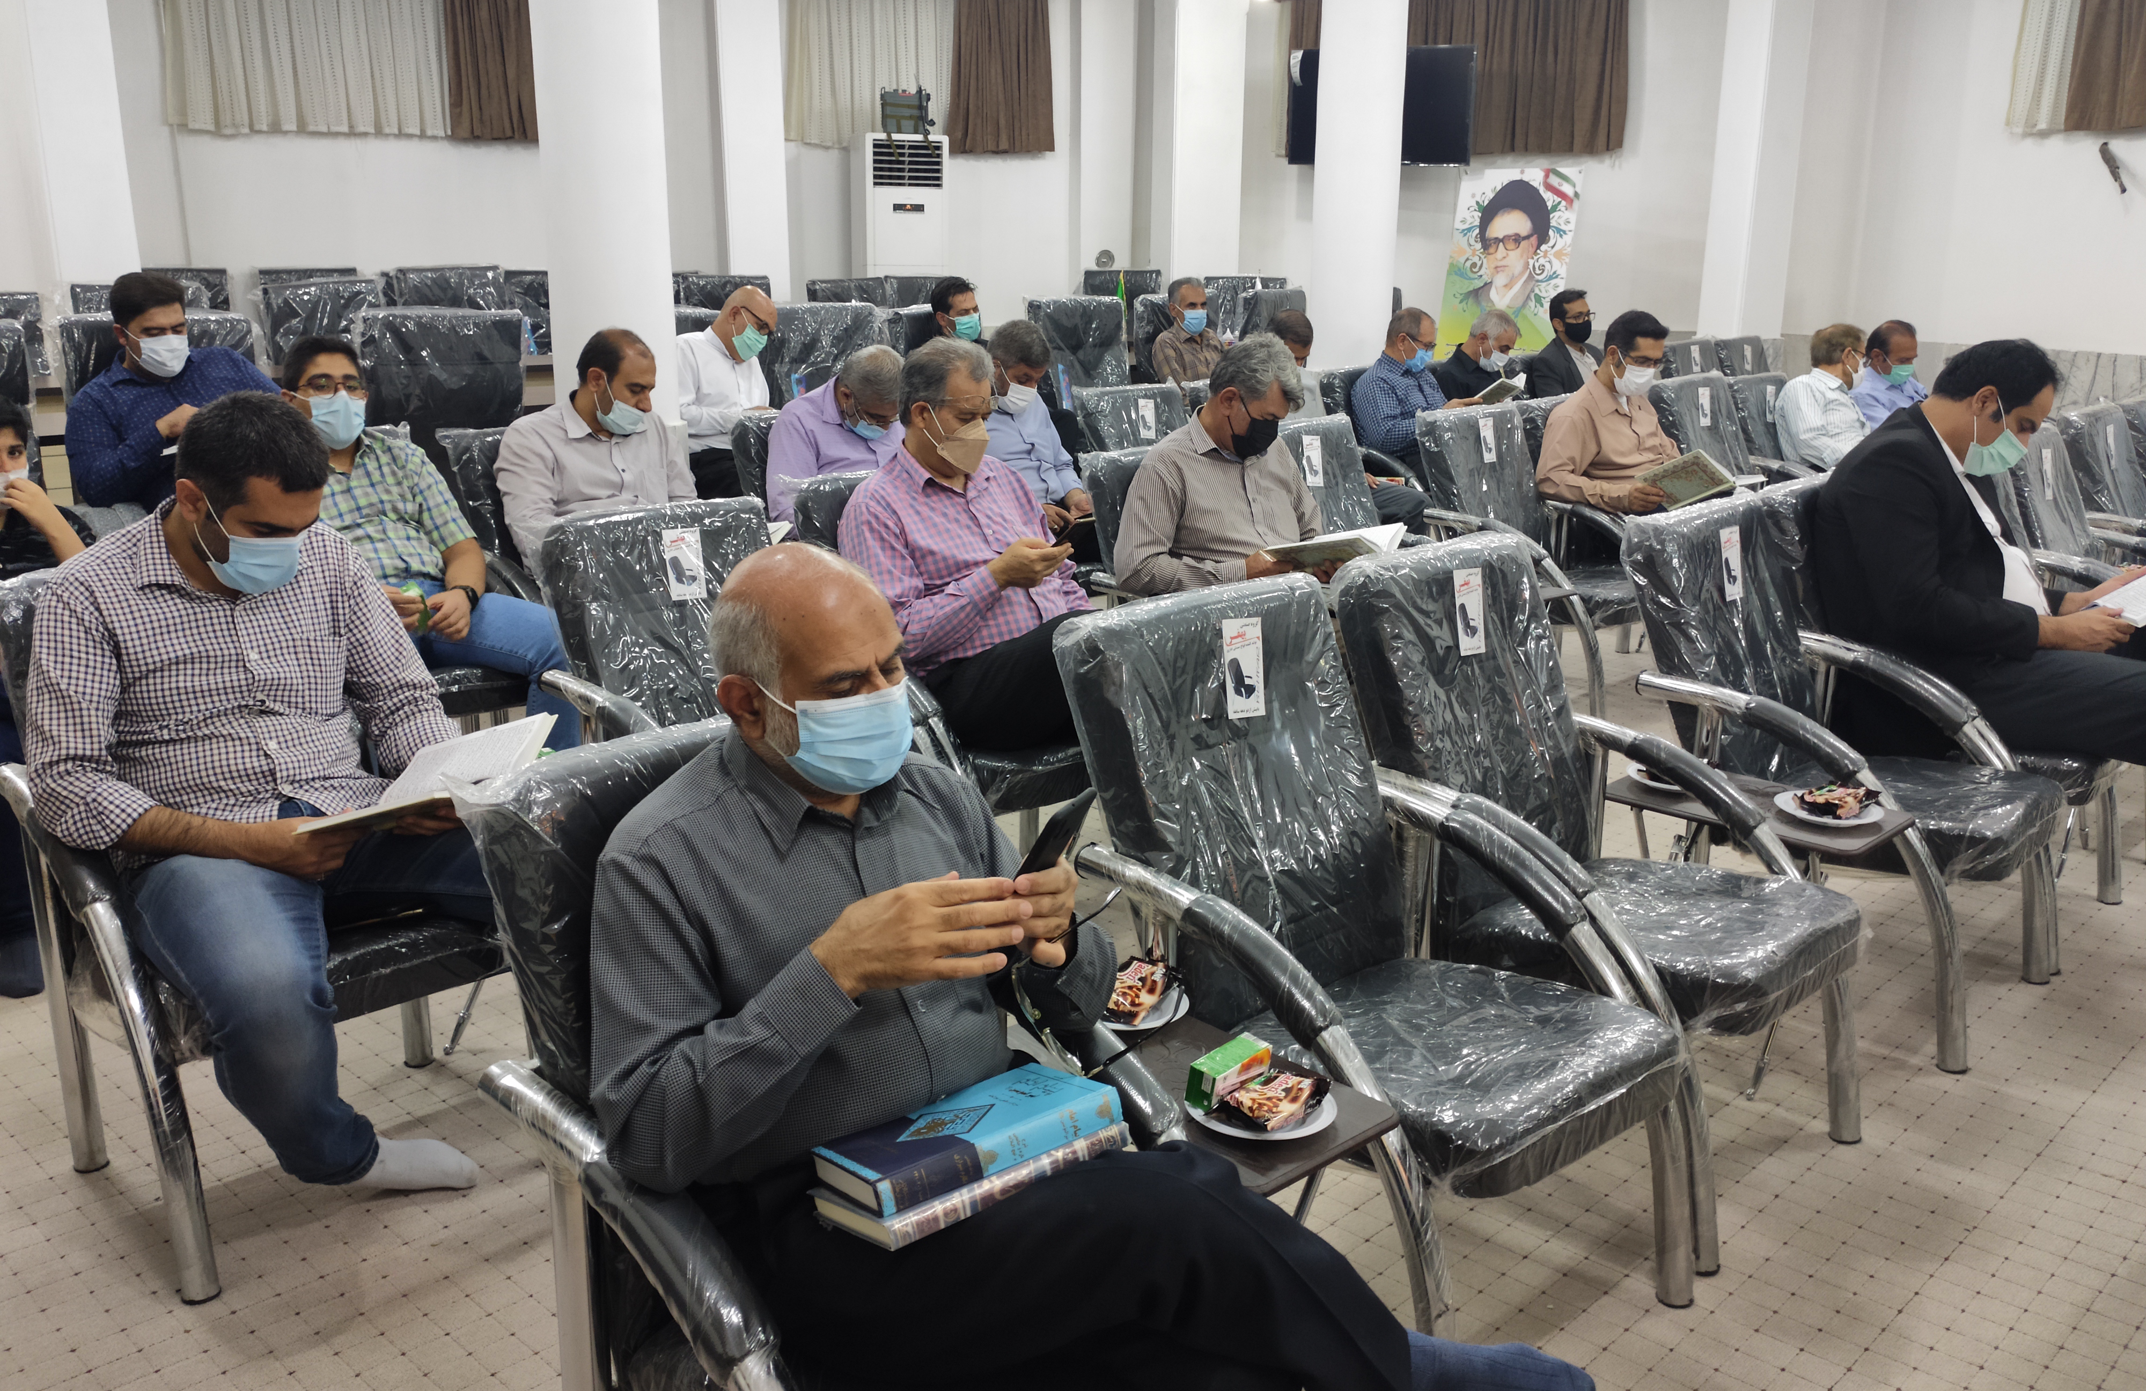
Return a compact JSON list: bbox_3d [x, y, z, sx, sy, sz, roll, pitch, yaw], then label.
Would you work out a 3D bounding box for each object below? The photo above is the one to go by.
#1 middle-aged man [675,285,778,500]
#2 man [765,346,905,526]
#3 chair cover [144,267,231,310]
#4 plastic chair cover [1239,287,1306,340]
[{"bbox_3d":[-1.253,-0.856,5.998,0.520,1.290,0.760,-13,20,-41],"label":"middle-aged man"},{"bbox_3d":[-0.577,-0.489,5.077,0.557,1.244,0.731,-12,19,-41],"label":"man"},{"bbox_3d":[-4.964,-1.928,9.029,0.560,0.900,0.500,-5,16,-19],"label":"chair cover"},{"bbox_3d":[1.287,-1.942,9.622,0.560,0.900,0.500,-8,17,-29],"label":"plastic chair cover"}]

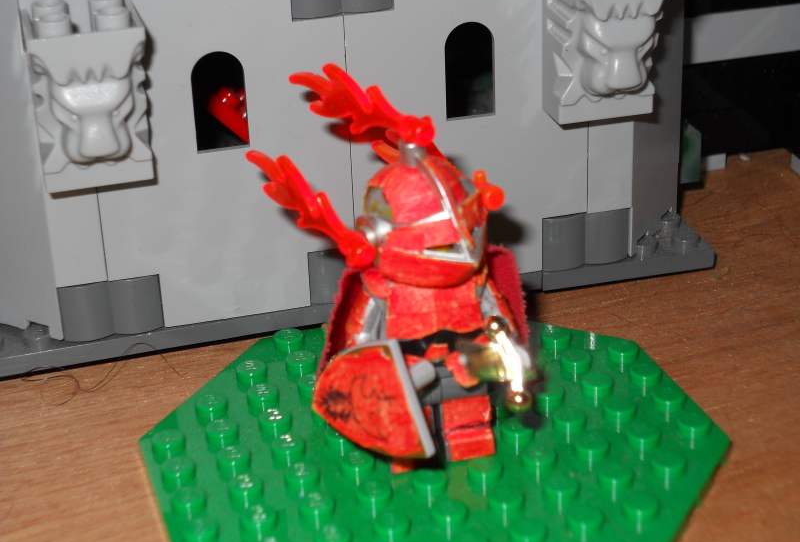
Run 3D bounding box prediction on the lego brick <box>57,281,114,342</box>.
[{"bbox_3d":[-0.050,0.005,0.262,0.008,0.010,0.008,-8,25,-13],"label":"lego brick"}]

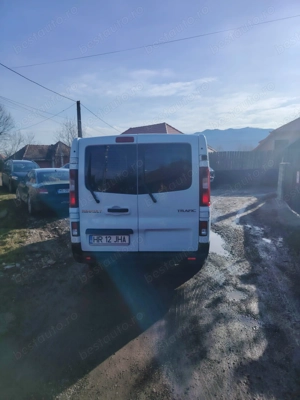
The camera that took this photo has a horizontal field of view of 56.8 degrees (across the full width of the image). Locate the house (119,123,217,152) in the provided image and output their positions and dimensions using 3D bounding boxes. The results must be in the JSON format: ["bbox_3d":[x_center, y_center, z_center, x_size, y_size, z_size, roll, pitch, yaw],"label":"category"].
[{"bbox_3d":[-0.339,-5.771,32.756,8.000,5.827,13.000,-8,10,-42],"label":"house"}]

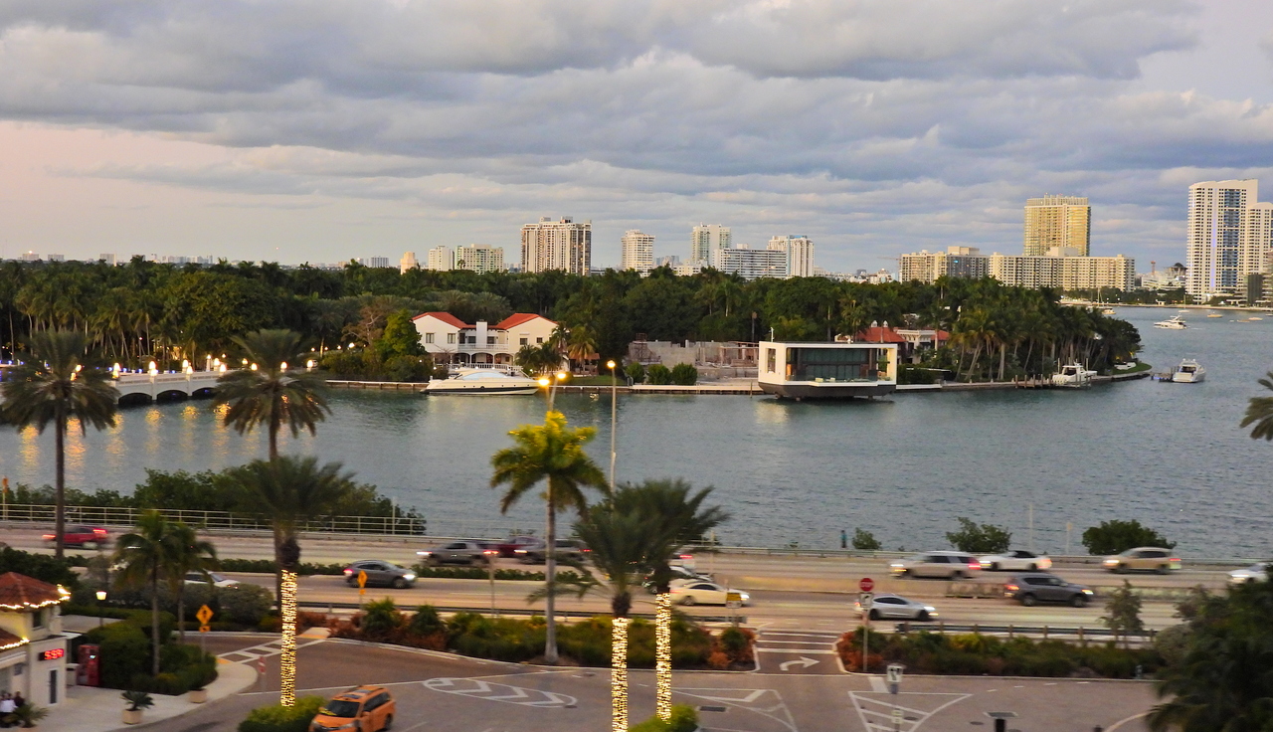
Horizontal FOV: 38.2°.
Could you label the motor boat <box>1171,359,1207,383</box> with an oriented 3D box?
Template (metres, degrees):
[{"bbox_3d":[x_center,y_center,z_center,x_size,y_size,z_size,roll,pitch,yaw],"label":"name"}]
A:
[{"bbox_3d":[127.620,1.101,424.000,4.200,5.000,12.300,3,4,37],"label":"motor boat"}]

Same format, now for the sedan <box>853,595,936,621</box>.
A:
[{"bbox_3d":[15.185,14.116,108.217,4.720,1.450,1.860,1,3,3],"label":"sedan"}]

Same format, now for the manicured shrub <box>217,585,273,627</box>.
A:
[{"bbox_3d":[-21.850,13.241,102.705,3.100,2.200,3.000,1,3,0],"label":"manicured shrub"}]

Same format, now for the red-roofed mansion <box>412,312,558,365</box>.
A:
[{"bbox_3d":[-30.112,-5.398,367.000,28.300,10.800,17.000,1,3,-3],"label":"red-roofed mansion"}]

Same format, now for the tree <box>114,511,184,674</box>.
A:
[{"bbox_3d":[-23.139,10.933,87.815,3.400,7.900,3.400,1,3,0],"label":"tree"}]

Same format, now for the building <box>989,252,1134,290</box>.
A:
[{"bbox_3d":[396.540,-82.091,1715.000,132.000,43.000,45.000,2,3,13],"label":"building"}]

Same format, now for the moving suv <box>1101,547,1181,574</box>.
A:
[{"bbox_3d":[34.630,13.378,126.834,4.720,1.710,1.860,1,3,3],"label":"moving suv"}]

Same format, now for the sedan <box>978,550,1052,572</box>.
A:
[{"bbox_3d":[26.035,13.329,126.911,4.750,1.400,1.870,1,3,5],"label":"sedan"}]

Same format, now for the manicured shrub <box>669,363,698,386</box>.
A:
[{"bbox_3d":[8.600,1.373,334.862,4.700,4.100,4.400,1,3,0],"label":"manicured shrub"}]

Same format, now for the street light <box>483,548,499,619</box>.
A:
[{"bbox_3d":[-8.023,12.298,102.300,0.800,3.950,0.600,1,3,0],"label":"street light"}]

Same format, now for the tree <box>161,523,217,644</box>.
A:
[{"bbox_3d":[-23.191,11.371,94.821,2.900,6.500,2.900,1,3,0],"label":"tree"}]

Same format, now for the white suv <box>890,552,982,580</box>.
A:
[{"bbox_3d":[19.944,13.234,123.221,5.250,1.820,2.000,1,3,3],"label":"white suv"}]

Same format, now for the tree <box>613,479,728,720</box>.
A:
[{"bbox_3d":[1.415,10.693,80.534,5.300,11.462,5.300,1,3,0],"label":"tree"}]

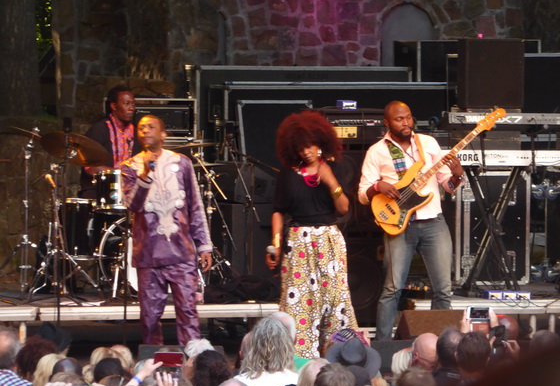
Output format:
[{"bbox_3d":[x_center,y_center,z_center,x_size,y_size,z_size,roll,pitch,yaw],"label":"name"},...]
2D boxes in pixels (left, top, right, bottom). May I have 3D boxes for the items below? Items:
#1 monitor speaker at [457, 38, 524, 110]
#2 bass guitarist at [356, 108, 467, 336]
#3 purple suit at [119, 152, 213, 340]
[{"bbox_3d":[1.551,-0.879,38.300,0.430,0.520,0.400,0,3,-9],"label":"monitor speaker"},{"bbox_3d":[0.881,0.275,34.900,0.710,1.780,0.480,-1,3,-10],"label":"bass guitarist"},{"bbox_3d":[-0.765,0.414,35.100,0.620,1.410,0.400,0,3,-5],"label":"purple suit"}]

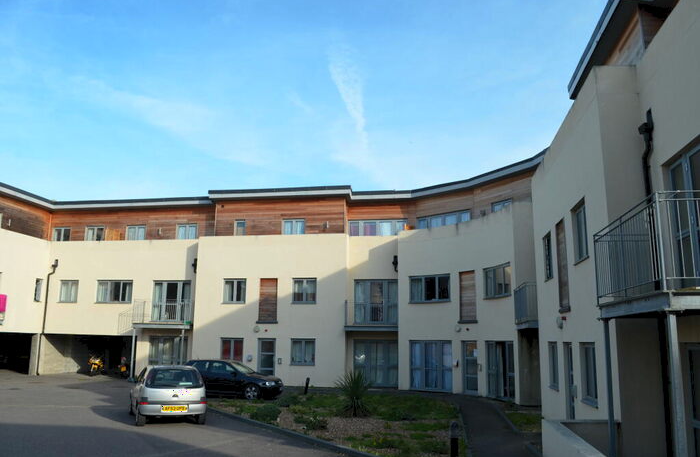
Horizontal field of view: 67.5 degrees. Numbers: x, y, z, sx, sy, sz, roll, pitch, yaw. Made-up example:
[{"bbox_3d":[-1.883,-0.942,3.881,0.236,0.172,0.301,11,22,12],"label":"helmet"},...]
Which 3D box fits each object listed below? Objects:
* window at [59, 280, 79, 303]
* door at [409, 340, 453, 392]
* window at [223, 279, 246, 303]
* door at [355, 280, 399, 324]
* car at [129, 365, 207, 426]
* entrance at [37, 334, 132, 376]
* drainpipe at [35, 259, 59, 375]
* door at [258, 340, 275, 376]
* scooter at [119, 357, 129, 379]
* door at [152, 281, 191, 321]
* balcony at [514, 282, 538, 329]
[{"bbox_3d":[-14.686,3.303,27.428,1.180,1.190,0.150,-2,-12,13],"label":"window"},{"bbox_3d":[3.375,5.676,21.668,1.880,2.040,0.150,-7,-14,32],"label":"door"},{"bbox_3d":[-5.393,2.932,24.493,1.156,1.240,0.150,-1,-12,8],"label":"window"},{"bbox_3d":[1.210,3.370,23.940,2.050,2.080,0.150,-1,-12,9],"label":"door"},{"bbox_3d":[-5.000,4.439,14.342,1.660,1.440,3.800,6,-13,-23],"label":"car"},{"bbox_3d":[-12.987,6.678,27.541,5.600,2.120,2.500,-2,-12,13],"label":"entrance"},{"bbox_3d":[-15.814,4.605,27.257,0.500,6.000,0.180,-2,-12,13],"label":"drainpipe"},{"bbox_3d":[-3.765,6.000,23.612,0.831,2.121,0.130,-1,-12,8],"label":"door"},{"bbox_3d":[-11.464,7.037,26.778,0.700,1.140,1.750,3,-12,-11],"label":"scooter"},{"bbox_3d":[-8.800,3.603,25.890,2.121,2.153,0.150,-1,-12,10],"label":"door"},{"bbox_3d":[5.732,2.454,16.247,0.900,1.320,2.500,-1,-12,10],"label":"balcony"}]

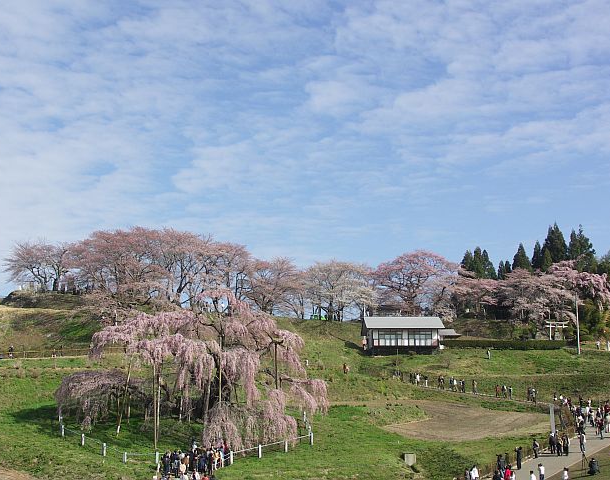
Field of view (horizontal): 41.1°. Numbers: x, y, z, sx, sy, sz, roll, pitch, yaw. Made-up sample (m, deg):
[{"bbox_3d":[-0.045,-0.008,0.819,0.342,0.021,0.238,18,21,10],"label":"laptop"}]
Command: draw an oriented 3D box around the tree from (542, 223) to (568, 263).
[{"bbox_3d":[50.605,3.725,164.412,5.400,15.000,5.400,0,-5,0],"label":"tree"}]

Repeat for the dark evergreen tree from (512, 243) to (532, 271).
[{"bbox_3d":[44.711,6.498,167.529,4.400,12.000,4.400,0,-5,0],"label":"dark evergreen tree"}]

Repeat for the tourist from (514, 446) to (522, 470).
[{"bbox_3d":[15.490,15.928,59.300,0.500,1.680,0.520,-3,-5,30],"label":"tourist"}]

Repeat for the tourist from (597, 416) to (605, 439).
[{"bbox_3d":[24.055,15.293,66.000,0.500,1.650,0.450,0,-5,-6],"label":"tourist"}]

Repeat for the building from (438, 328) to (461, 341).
[{"bbox_3d":[24.519,16.574,139.000,4.200,3.000,3.800,0,-5,0],"label":"building"}]

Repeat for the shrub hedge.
[{"bbox_3d":[32.371,16.956,132.000,20.300,1.600,1.400,0,-5,5],"label":"shrub hedge"}]

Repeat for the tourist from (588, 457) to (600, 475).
[{"bbox_3d":[20.178,15.815,56.800,0.800,1.150,0.700,-2,-5,25],"label":"tourist"}]

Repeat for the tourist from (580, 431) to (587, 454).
[{"bbox_3d":[21.397,15.558,62.500,0.450,1.680,0.550,0,-5,-6],"label":"tourist"}]

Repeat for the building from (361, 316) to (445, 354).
[{"bbox_3d":[15.900,15.261,130.000,12.000,5.900,8.000,0,-5,0],"label":"building"}]

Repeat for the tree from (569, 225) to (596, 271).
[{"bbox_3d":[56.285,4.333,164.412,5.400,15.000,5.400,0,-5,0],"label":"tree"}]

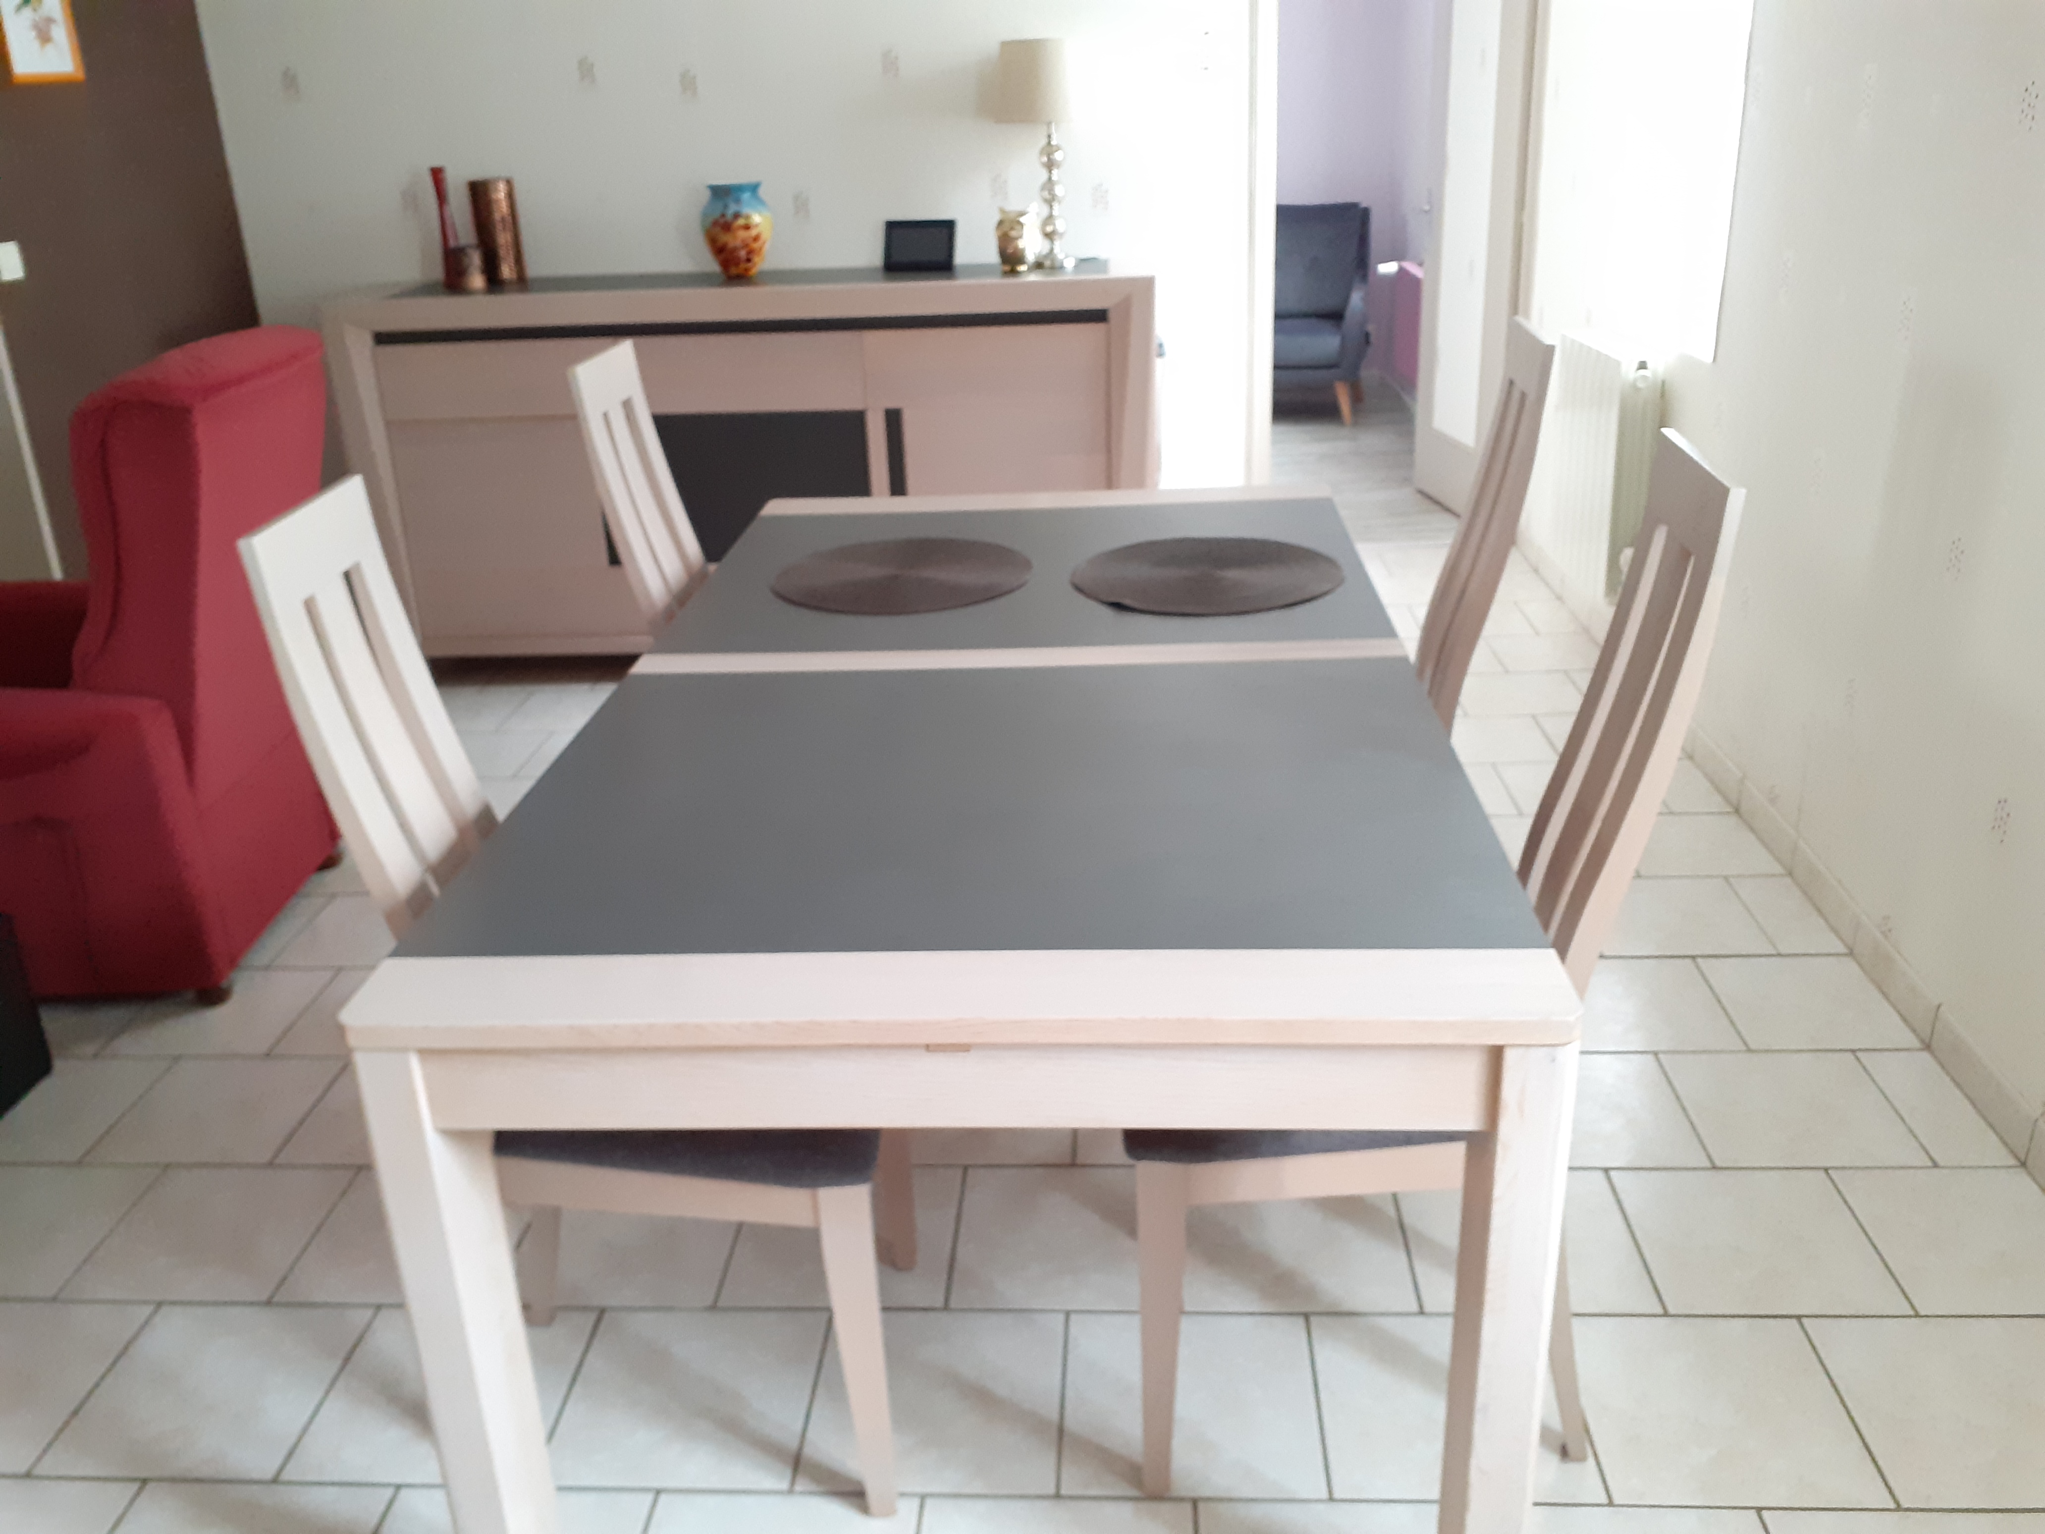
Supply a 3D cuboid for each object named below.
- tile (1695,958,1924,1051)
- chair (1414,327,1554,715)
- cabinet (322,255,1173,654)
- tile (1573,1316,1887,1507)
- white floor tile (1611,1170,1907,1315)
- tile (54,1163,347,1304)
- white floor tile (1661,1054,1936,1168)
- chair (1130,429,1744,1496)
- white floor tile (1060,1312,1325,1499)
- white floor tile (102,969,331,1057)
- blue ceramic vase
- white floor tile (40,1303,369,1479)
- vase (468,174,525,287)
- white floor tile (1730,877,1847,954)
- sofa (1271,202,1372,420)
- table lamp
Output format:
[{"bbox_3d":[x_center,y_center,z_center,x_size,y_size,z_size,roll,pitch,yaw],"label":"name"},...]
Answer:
[{"bbox_3d":[1.305,0.391,2.618,0.297,0.010,0.284,-1,24,4],"label":"tile"},{"bbox_3d":[0.491,-0.130,2.536,0.550,1.080,0.450,0,23,6],"label":"chair"},{"bbox_3d":[-0.680,-0.795,4.281,2.075,0.990,0.450,0,24,5],"label":"cabinet"},{"bbox_3d":[0.795,0.731,1.839,0.297,0.010,0.293,-1,23,4],"label":"tile"},{"bbox_3d":[0.962,0.614,2.098,0.297,0.010,0.293,-1,23,4],"label":"white floor tile"},{"bbox_3d":[-1.143,0.662,2.264,0.297,0.010,0.284,-1,24,4],"label":"tile"},{"bbox_3d":[1.137,0.510,2.365,0.297,0.010,0.284,-1,24,4],"label":"white floor tile"},{"bbox_3d":[0.364,0.222,1.724,0.540,1.100,0.445,0,24,6],"label":"chair"},{"bbox_3d":[0.197,0.741,1.881,0.297,0.010,0.293,-1,23,4],"label":"white floor tile"},{"bbox_3d":[-1.398,0.423,2.806,0.297,0.010,0.293,-1,23,4],"label":"white floor tile"},{"bbox_3d":[-0.730,-1.386,4.110,0.182,0.233,0.182,0,24,5],"label":"blue ceramic vase"},{"bbox_3d":[-1.005,0.777,1.990,0.297,0.010,0.284,-1,24,4],"label":"white floor tile"},{"bbox_3d":[-1.378,-1.407,4.191,0.120,0.260,0.120,-1,23,4],"label":"vase"},{"bbox_3d":[1.384,0.265,2.883,0.123,0.010,0.293,-1,23,4],"label":"white floor tile"},{"bbox_3d":[1.230,-2.130,7.424,0.760,0.910,0.780,3,24,14],"label":"sofa"},{"bbox_3d":[0.031,-1.502,3.926,0.201,0.527,0.201,0,24,5],"label":"table lamp"}]

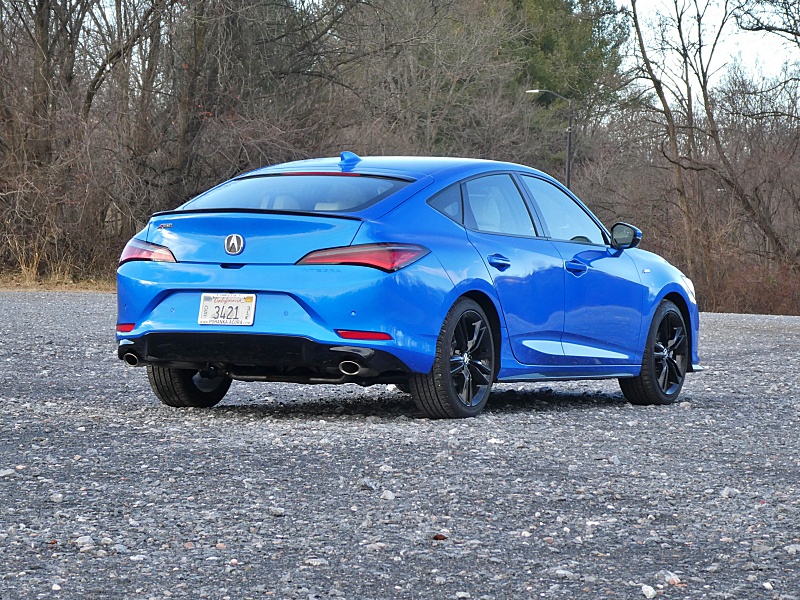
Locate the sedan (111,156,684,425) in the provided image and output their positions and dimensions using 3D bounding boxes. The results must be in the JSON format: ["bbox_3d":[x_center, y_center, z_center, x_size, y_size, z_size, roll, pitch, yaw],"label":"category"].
[{"bbox_3d":[0.207,-0.106,15.170,1.850,1.410,4.720,1,0,28],"label":"sedan"}]

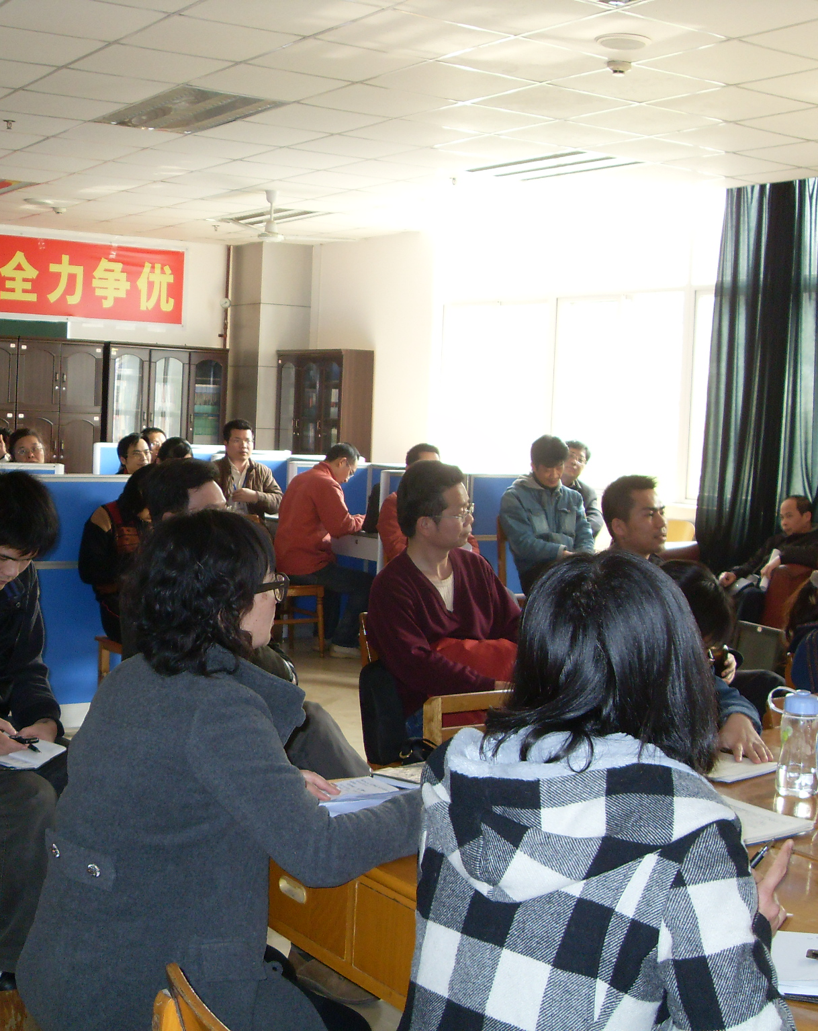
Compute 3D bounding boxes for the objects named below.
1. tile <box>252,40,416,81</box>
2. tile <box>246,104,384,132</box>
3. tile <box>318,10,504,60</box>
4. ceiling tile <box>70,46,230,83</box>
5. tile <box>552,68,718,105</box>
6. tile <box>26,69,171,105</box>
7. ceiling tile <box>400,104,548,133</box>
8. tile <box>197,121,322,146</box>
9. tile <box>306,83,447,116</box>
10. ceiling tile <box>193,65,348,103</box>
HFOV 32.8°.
[{"bbox_3d":[-0.325,-2.005,6.134,0.595,0.020,0.595,-1,6,-33],"label":"tile"},{"bbox_3d":[-0.492,-2.129,7.461,0.595,0.020,0.595,-1,6,-33],"label":"tile"},{"bbox_3d":[0.011,-1.964,5.694,0.600,0.020,0.600,-1,6,-33],"label":"tile"},{"bbox_3d":[-1.181,-2.069,6.383,0.600,0.030,0.600,-1,6,-34],"label":"ceiling tile"},{"bbox_3d":[1.038,-1.971,6.353,0.600,0.030,0.600,-1,6,-34],"label":"tile"},{"bbox_3d":[-1.479,-2.054,6.639,0.600,0.022,0.600,-1,6,-34],"label":"tile"},{"bbox_3d":[0.363,-2.073,7.280,0.600,0.030,0.600,-1,6,-34],"label":"ceiling tile"},{"bbox_3d":[-0.832,-2.177,7.948,0.600,0.030,0.600,-1,6,-34],"label":"tile"},{"bbox_3d":[-0.144,-2.022,6.780,0.600,0.022,0.600,-1,6,-34],"label":"tile"},{"bbox_3d":[-0.642,-2.010,6.441,0.600,0.022,0.600,-1,6,-34],"label":"ceiling tile"}]

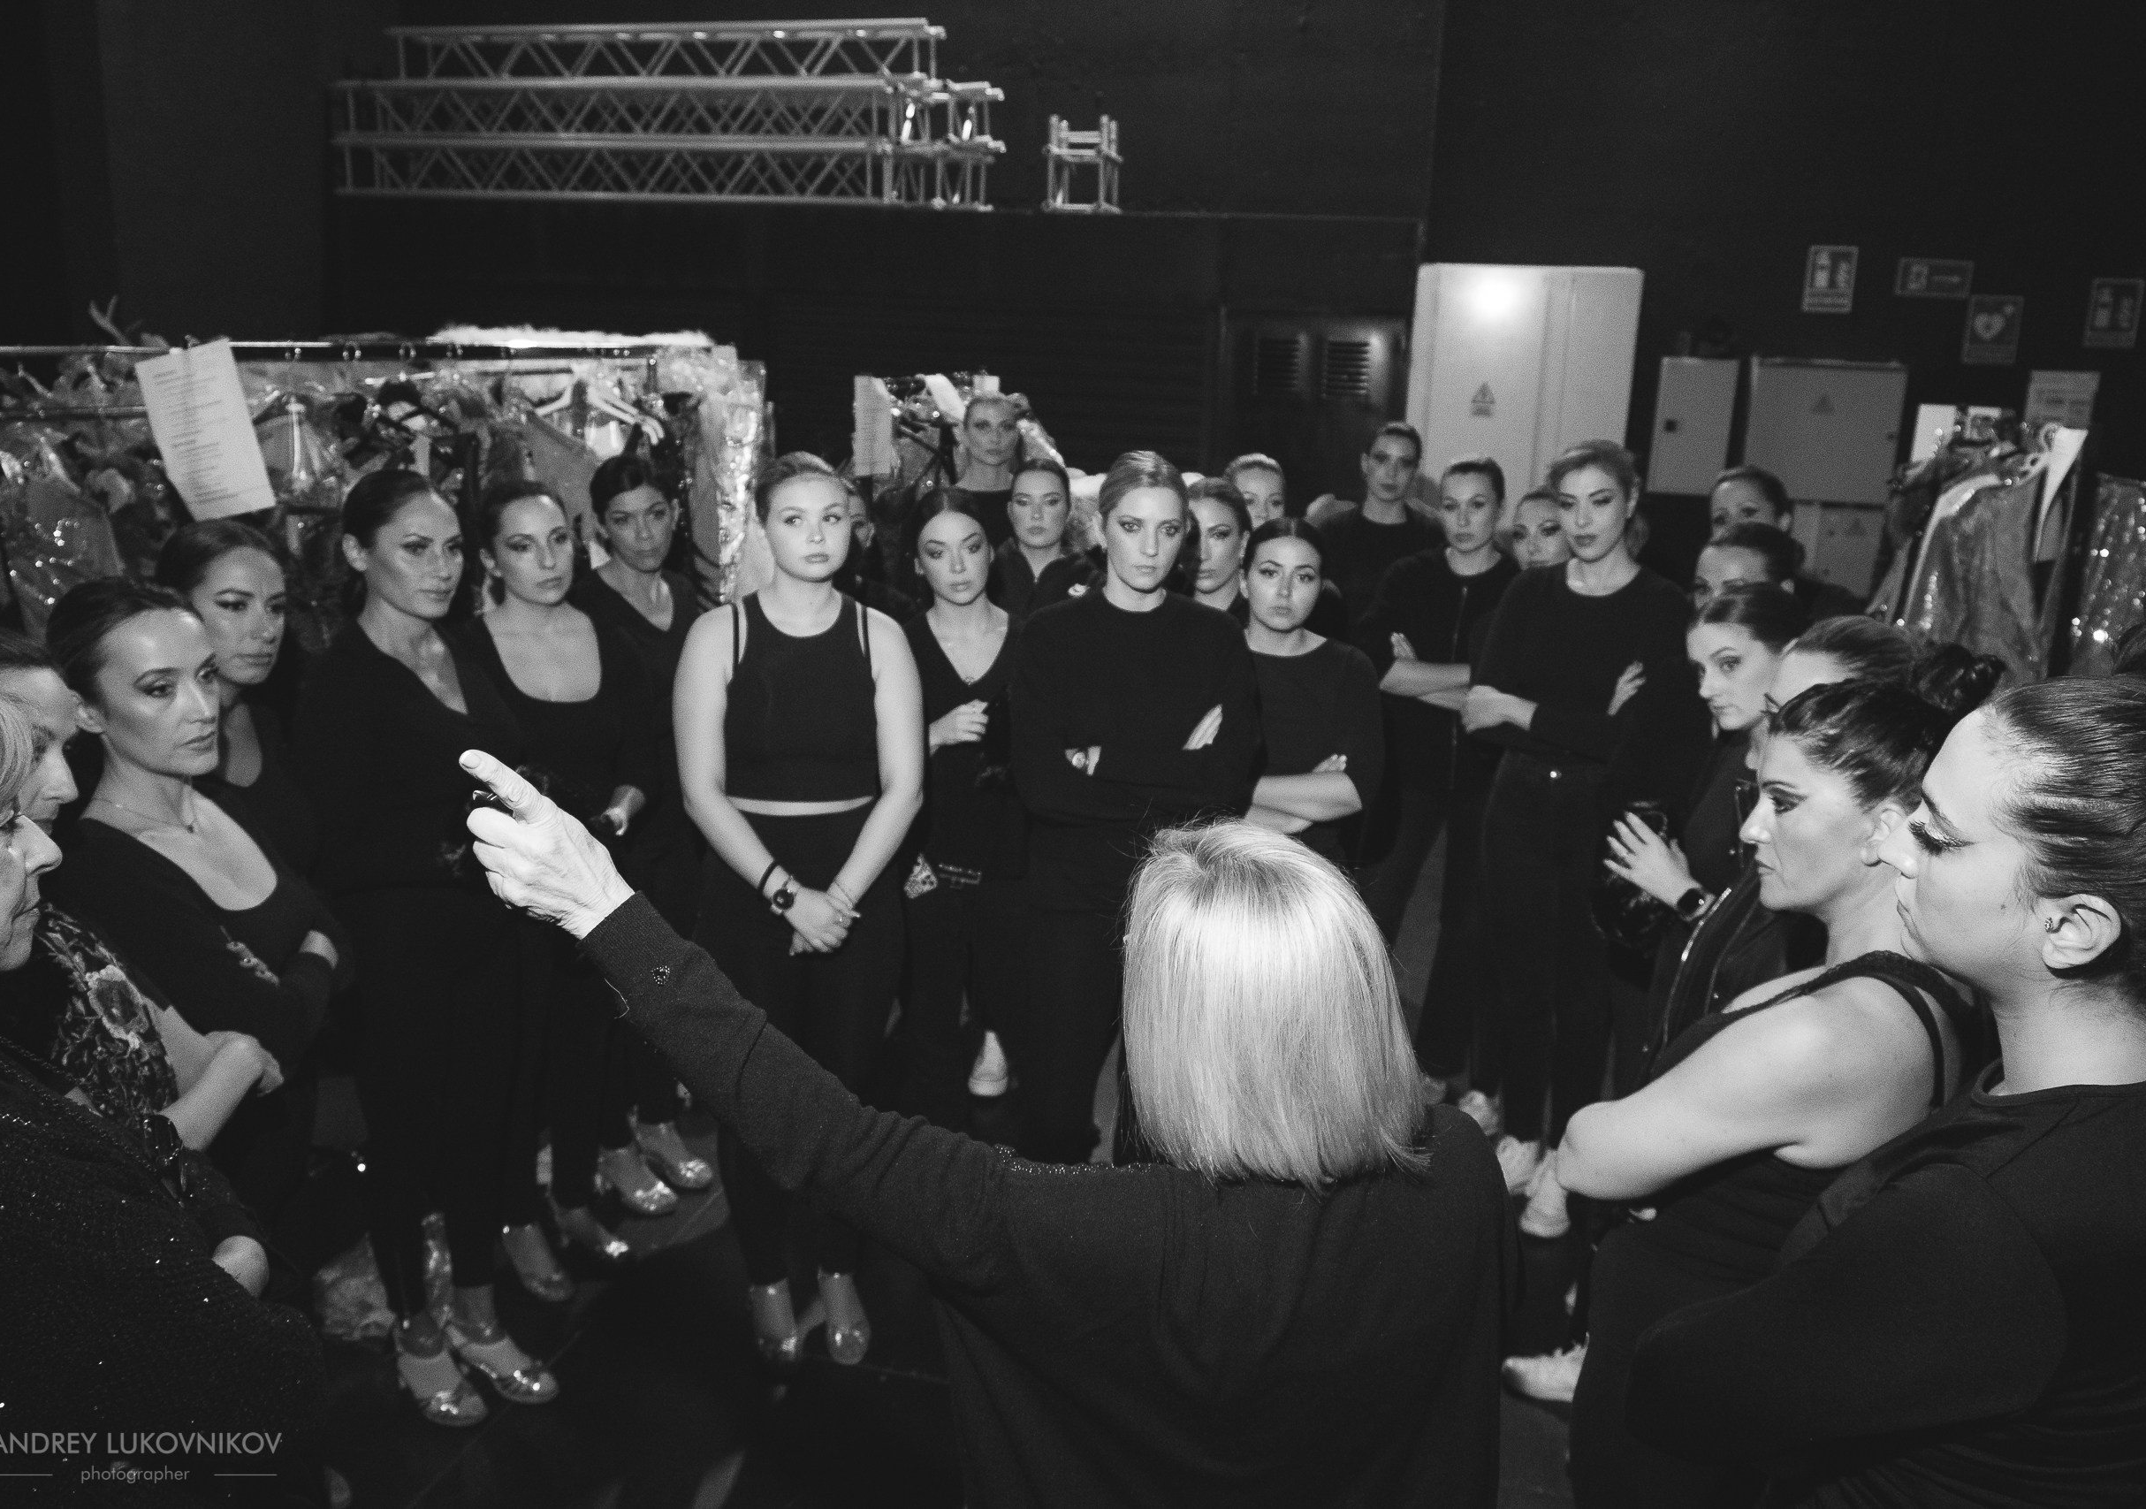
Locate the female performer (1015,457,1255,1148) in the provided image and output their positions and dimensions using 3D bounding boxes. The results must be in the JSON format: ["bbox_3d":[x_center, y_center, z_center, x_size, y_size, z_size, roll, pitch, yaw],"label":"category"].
[{"bbox_3d":[0.070,0.338,3.074,0.470,1.752,0.340,1,14,-3],"label":"female performer"}]

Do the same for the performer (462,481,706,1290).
[{"bbox_3d":[-1.043,0.288,3.418,0.470,1.661,0.360,-11,19,-40],"label":"performer"}]

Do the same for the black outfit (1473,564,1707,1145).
[{"bbox_3d":[1.088,0.279,3.823,0.460,1.400,0.300,6,15,15],"label":"black outfit"}]

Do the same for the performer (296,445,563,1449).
[{"bbox_3d":[-1.147,0.345,3.009,0.340,1.683,0.460,14,18,40],"label":"performer"}]

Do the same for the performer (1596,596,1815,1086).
[{"bbox_3d":[1.097,0.490,3.050,0.360,1.599,0.450,-7,17,-31],"label":"performer"}]

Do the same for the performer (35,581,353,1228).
[{"bbox_3d":[-1.105,0.560,2.259,0.370,1.617,0.470,10,16,31],"label":"performer"}]

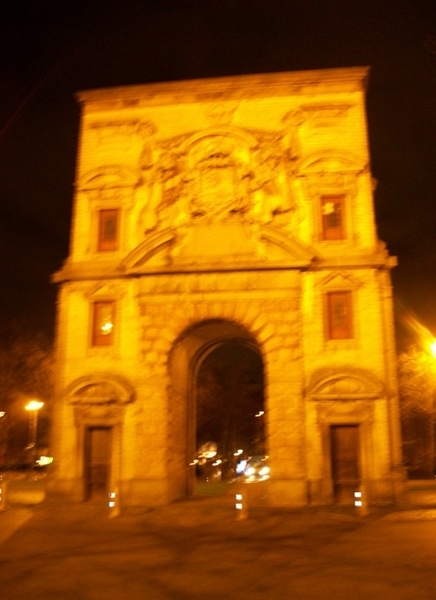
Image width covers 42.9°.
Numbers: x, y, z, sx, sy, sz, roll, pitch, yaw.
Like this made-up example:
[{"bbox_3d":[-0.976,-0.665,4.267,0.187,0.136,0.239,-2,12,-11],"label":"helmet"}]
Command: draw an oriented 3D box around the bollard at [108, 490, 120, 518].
[{"bbox_3d":[-3.020,5.897,16.125,0.160,0.830,0.160,-2,-15,7],"label":"bollard"}]

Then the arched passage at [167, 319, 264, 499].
[{"bbox_3d":[0.263,4.592,22.759,3.660,6.780,4.700,-2,-15,7],"label":"arched passage"}]

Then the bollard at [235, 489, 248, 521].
[{"bbox_3d":[0.644,5.776,15.696,0.160,0.830,0.160,-2,-15,7],"label":"bollard"}]

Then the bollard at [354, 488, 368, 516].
[{"bbox_3d":[4.124,5.875,16.171,0.160,0.830,0.160,-2,-15,7],"label":"bollard"}]

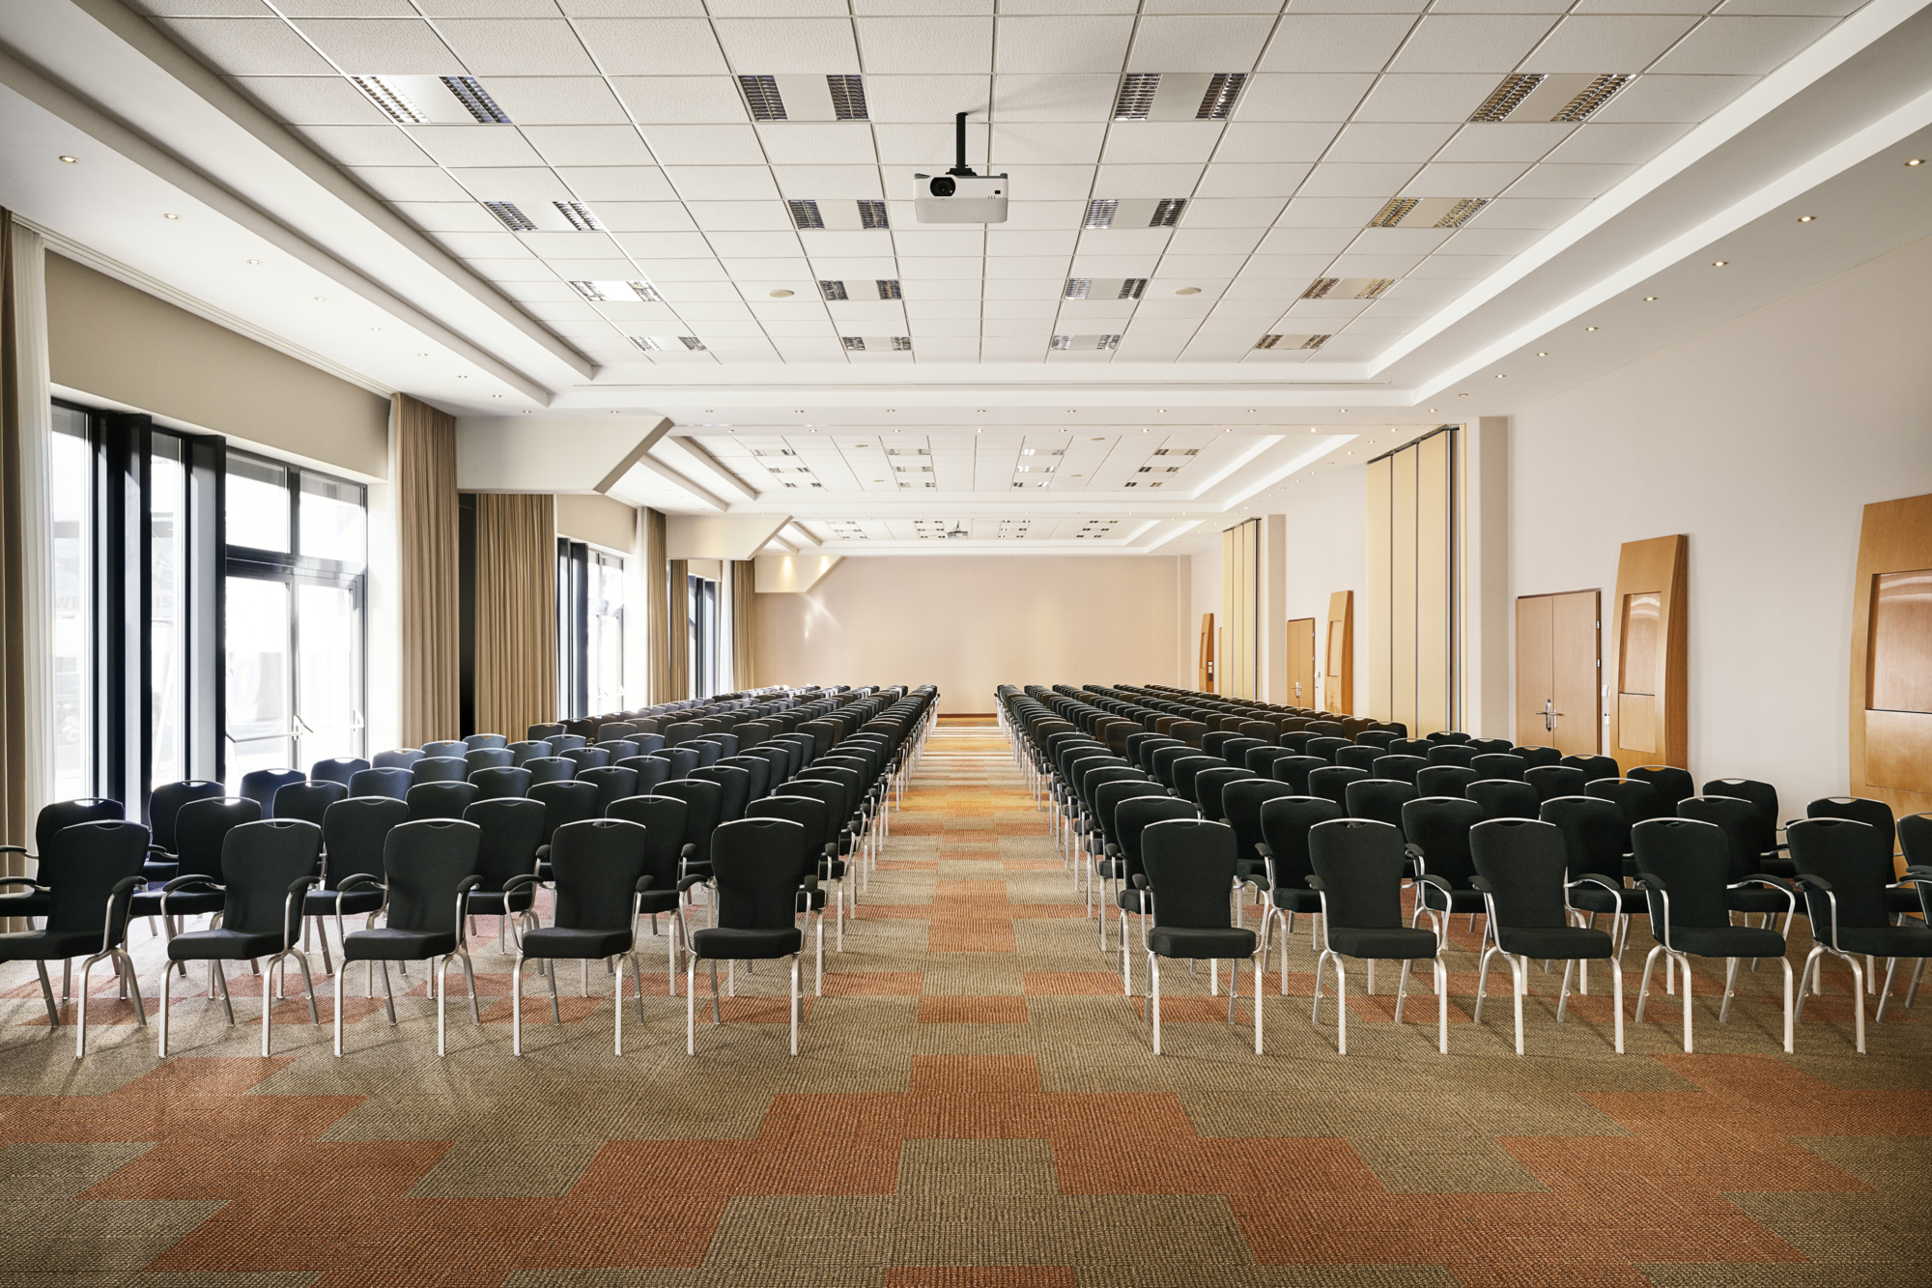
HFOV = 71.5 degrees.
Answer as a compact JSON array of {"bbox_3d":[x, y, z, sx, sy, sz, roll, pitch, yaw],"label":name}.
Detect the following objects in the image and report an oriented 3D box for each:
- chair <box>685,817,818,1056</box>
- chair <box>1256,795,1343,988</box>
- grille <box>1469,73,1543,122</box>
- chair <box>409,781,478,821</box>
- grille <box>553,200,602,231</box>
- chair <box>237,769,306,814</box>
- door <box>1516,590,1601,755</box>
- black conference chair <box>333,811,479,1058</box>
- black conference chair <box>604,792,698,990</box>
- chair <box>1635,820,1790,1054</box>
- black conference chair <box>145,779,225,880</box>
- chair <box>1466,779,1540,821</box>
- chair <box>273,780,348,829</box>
[{"bbox_3d":[-0.900,1.224,5.710,0.580,0.905,0.570,0,-1,0],"label":"chair"},{"bbox_3d":[1.744,1.227,6.672,0.580,0.905,0.570,0,-1,0],"label":"chair"},{"bbox_3d":[2.751,-2.771,6.824,0.175,0.040,0.600,0,-1,0],"label":"grille"},{"bbox_3d":[-3.050,1.246,7.642,0.580,0.905,0.570,0,-1,0],"label":"chair"},{"bbox_3d":[-2.425,-2.695,8.421,0.170,0.050,0.542,0,0,0],"label":"grille"},{"bbox_3d":[-4.608,1.303,8.838,0.580,0.925,0.570,0,0,0],"label":"chair"},{"bbox_3d":[5.932,0.621,13.474,0.100,2.275,1.924,0,0,0],"label":"door"},{"bbox_3d":[-2.415,1.268,5.891,0.580,0.925,0.570,0,0,0],"label":"black conference chair"},{"bbox_3d":[-1.665,1.259,6.761,0.575,0.923,0.570,0,-1,0],"label":"black conference chair"},{"bbox_3d":[3.224,1.243,5.862,0.580,0.925,0.570,0,0,0],"label":"chair"},{"bbox_3d":[-4.540,1.249,7.643,0.580,0.905,0.570,0,-1,0],"label":"black conference chair"},{"bbox_3d":[3.160,1.234,7.635,0.580,0.905,0.570,0,-1,0],"label":"chair"},{"bbox_3d":[-3.921,1.268,7.735,0.575,0.923,0.570,0,-1,0],"label":"chair"}]

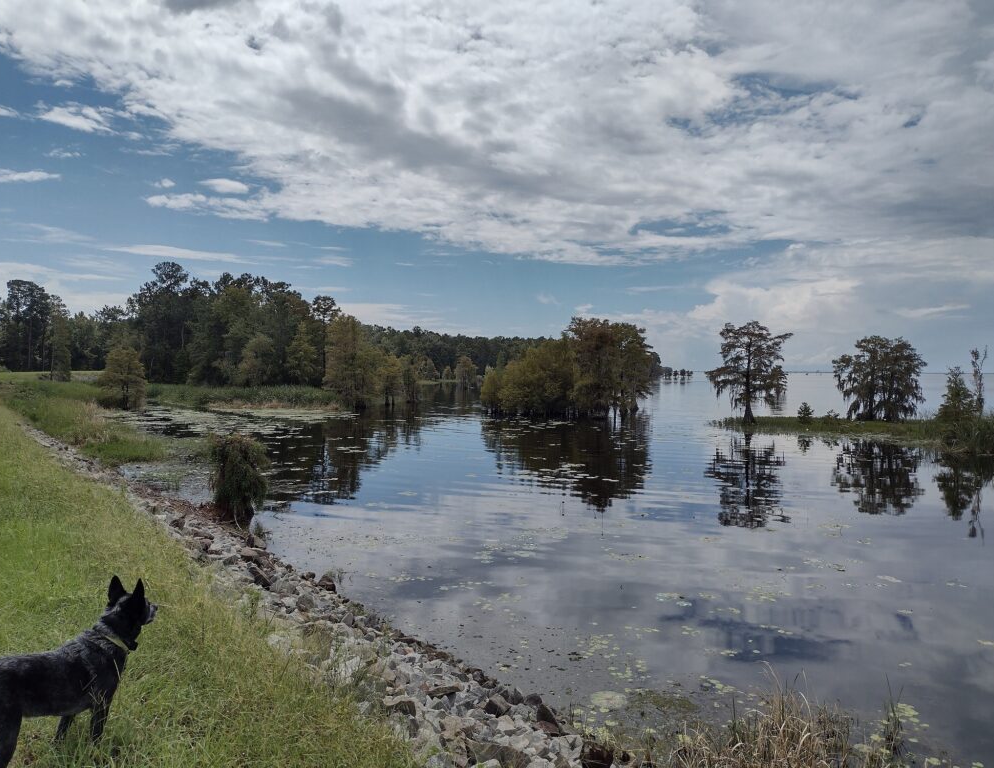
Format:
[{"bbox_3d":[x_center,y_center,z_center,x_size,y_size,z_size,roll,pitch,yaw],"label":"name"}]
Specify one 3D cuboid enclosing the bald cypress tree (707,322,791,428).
[{"bbox_3d":[15.870,-0.720,50.000,5.300,6.500,5.000,0,1,0],"label":"bald cypress tree"}]

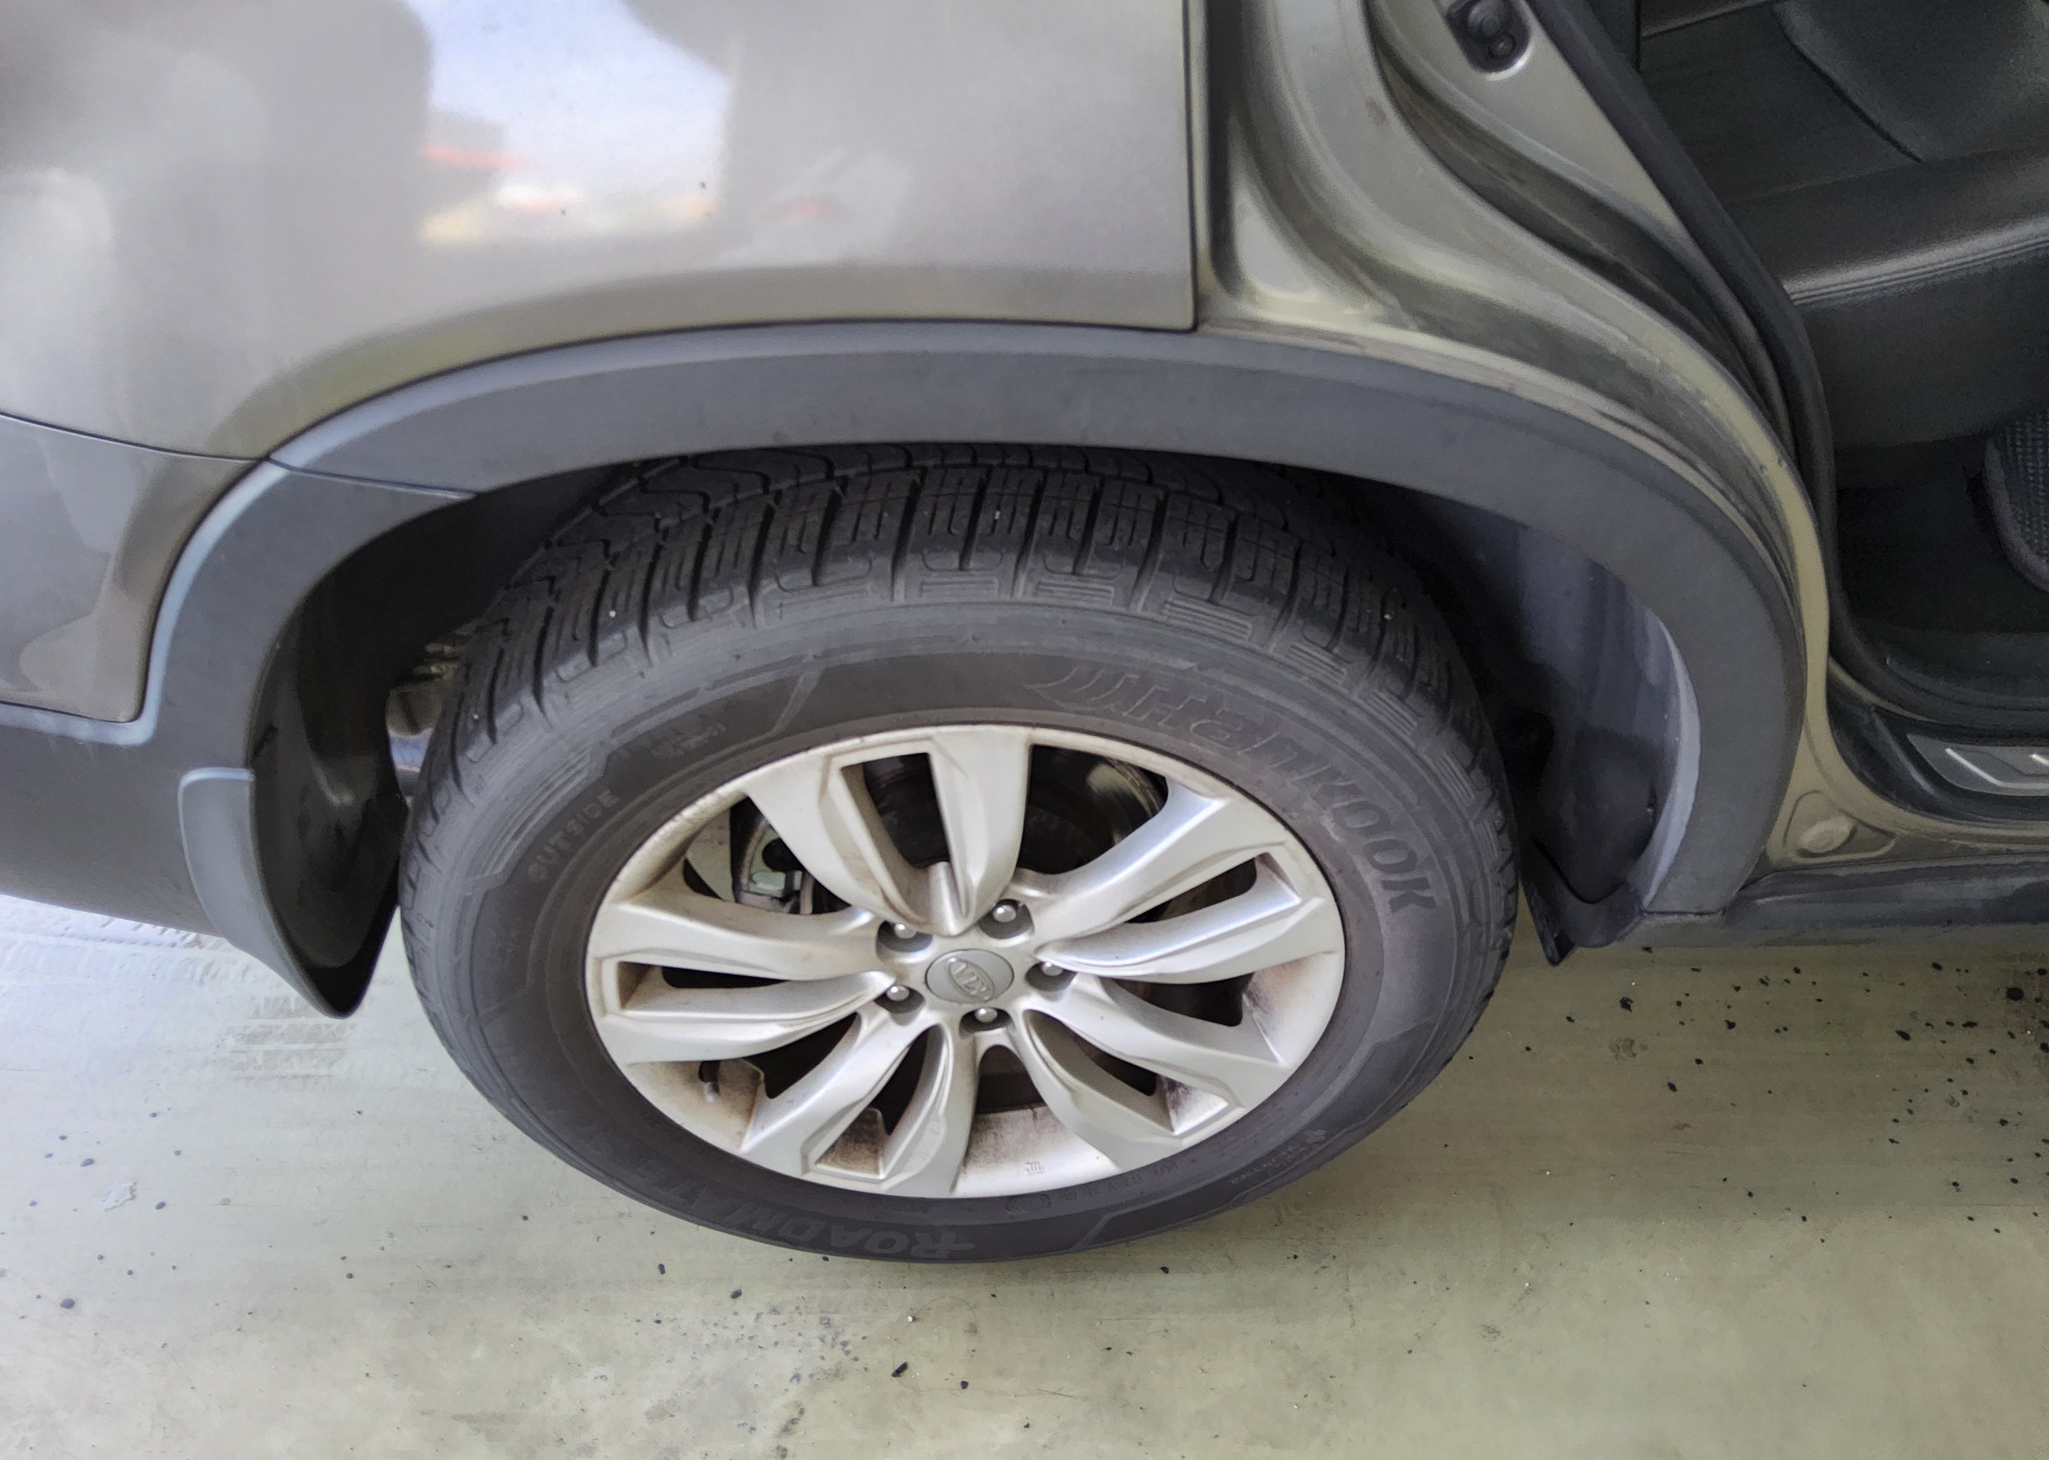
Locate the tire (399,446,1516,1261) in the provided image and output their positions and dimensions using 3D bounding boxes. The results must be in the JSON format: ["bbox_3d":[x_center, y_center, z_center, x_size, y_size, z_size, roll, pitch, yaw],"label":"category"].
[{"bbox_3d":[-0.041,0.109,1.056,0.738,0.730,0.240,-1,42,-3],"label":"tire"}]

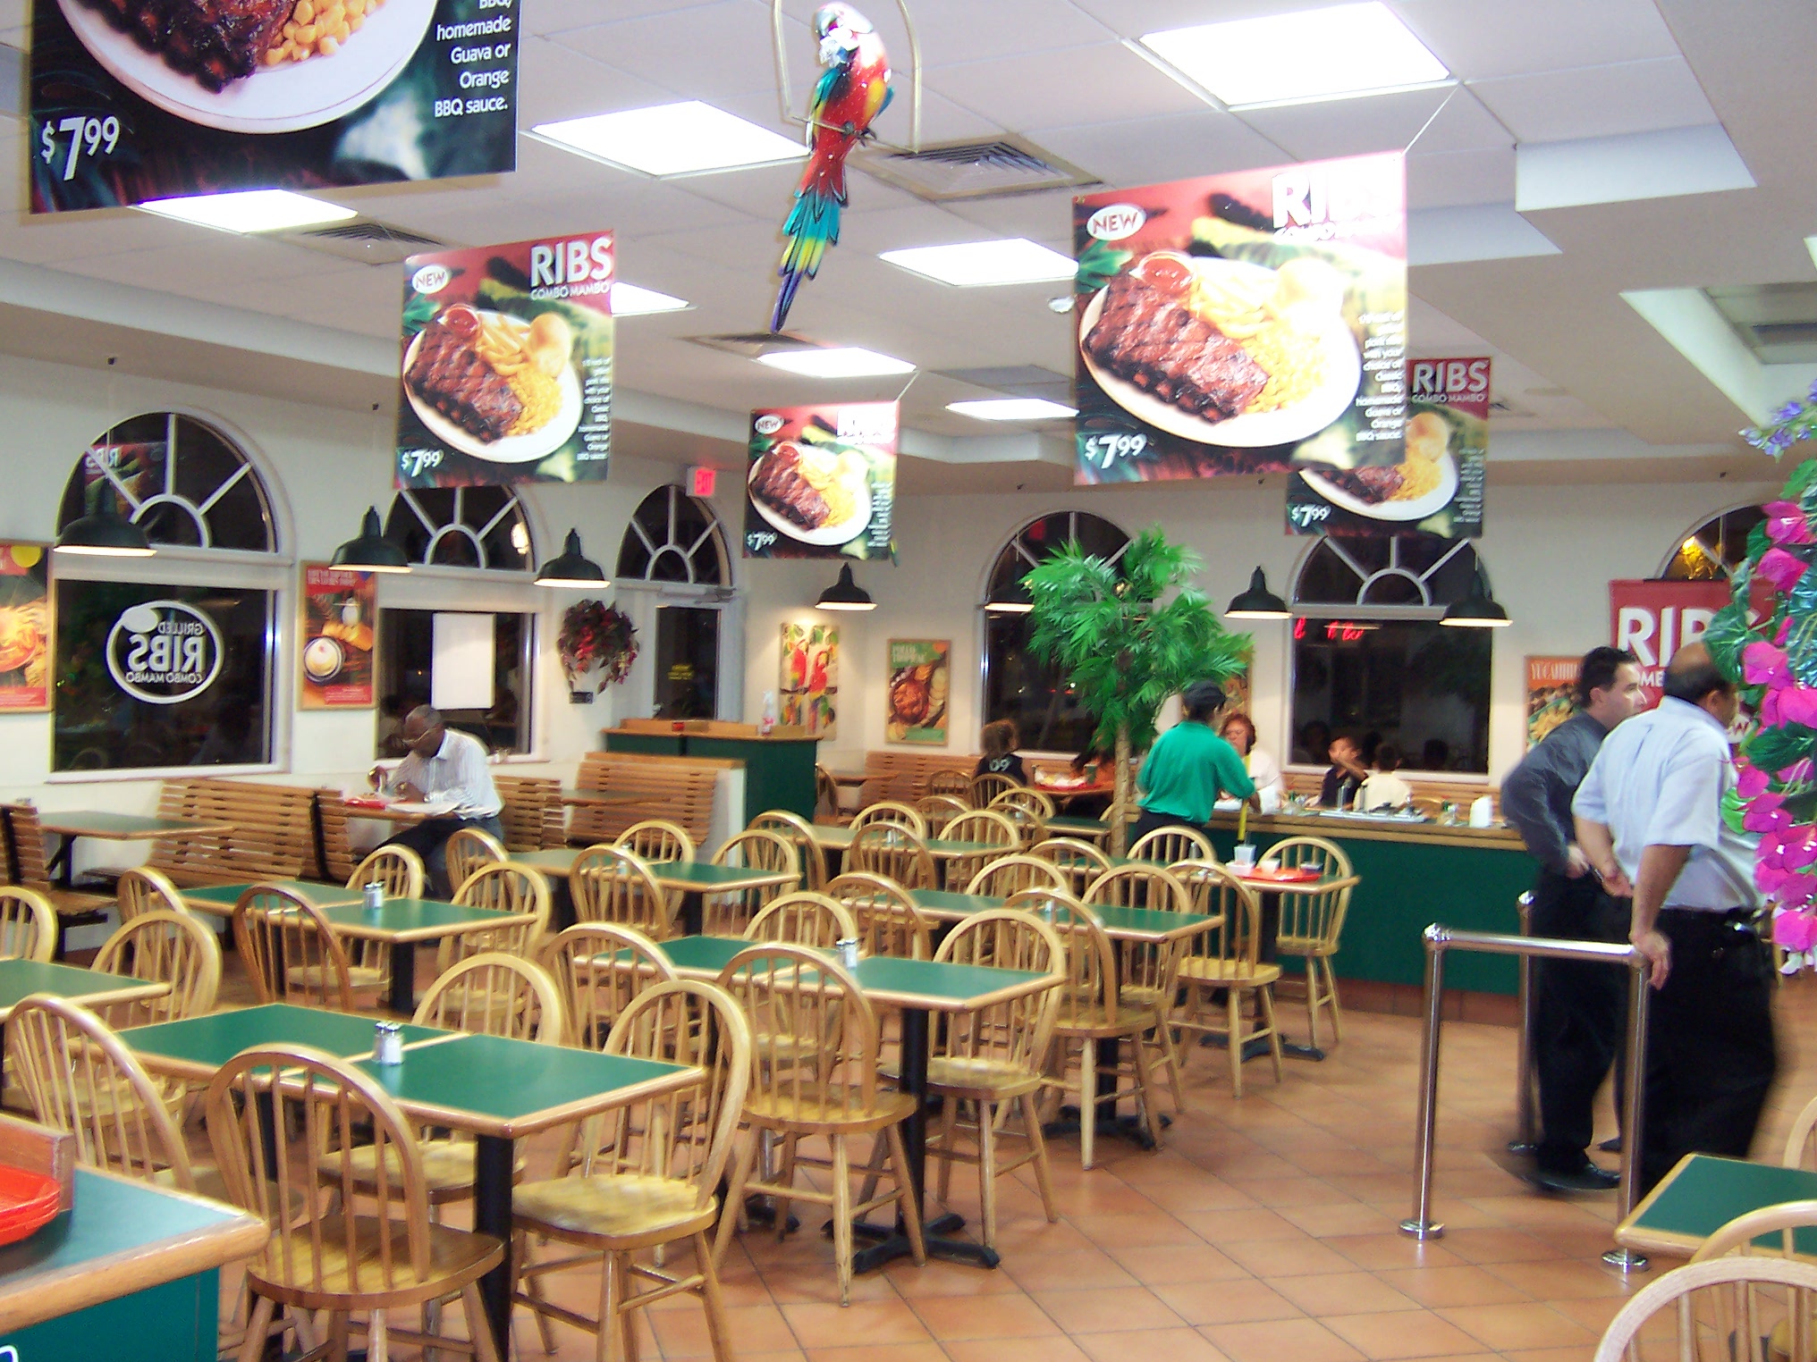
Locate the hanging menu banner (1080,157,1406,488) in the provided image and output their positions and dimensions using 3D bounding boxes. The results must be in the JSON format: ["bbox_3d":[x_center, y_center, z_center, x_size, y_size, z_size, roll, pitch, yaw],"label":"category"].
[{"bbox_3d":[0.826,-0.920,4.884,0.910,0.775,0.020,2,1,34],"label":"hanging menu banner"}]

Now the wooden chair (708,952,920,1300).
[{"bbox_3d":[-0.250,1.133,5.081,0.460,0.900,0.500,2,1,31],"label":"wooden chair"}]

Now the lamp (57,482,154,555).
[{"bbox_3d":[-3.713,-0.744,8.724,0.404,0.320,0.404,2,1,31],"label":"lamp"}]

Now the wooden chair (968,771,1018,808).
[{"bbox_3d":[0.683,1.064,12.622,0.440,0.915,0.480,2,1,31],"label":"wooden chair"}]

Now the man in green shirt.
[{"bbox_3d":[1.370,0.791,9.137,0.600,1.579,0.500,2,1,21],"label":"man in green shirt"}]

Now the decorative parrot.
[{"bbox_3d":[-0.144,-0.923,3.400,0.160,0.570,0.270,1,1,-38],"label":"decorative parrot"}]

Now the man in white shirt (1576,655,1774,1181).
[{"bbox_3d":[2.284,0.768,5.709,0.500,1.760,0.520,1,1,-40],"label":"man in white shirt"}]

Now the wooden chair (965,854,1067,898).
[{"bbox_3d":[0.283,1.080,6.973,0.440,0.890,0.470,2,1,30],"label":"wooden chair"}]

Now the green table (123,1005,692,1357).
[{"bbox_3d":[-1.206,1.216,4.275,1.300,0.750,0.620,2,1,31],"label":"green table"}]

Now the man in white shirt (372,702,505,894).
[{"bbox_3d":[-2.548,0.795,10.254,0.560,1.330,0.800,2,1,25],"label":"man in white shirt"}]

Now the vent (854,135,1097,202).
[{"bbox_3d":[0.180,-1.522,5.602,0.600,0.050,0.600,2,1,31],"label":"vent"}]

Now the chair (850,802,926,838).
[{"bbox_3d":[-0.224,1.031,9.316,0.440,0.890,0.470,2,1,30],"label":"chair"}]

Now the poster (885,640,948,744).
[{"bbox_3d":[0.072,0.088,14.724,0.560,0.810,0.030,2,1,31],"label":"poster"}]

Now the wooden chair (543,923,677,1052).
[{"bbox_3d":[-0.728,1.078,5.193,0.440,0.890,0.470,2,1,30],"label":"wooden chair"}]

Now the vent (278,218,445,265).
[{"bbox_3d":[-1.931,-1.591,6.724,0.570,0.070,0.570,2,1,30],"label":"vent"}]

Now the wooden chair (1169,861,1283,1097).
[{"bbox_3d":[1.204,1.146,7.526,0.460,0.900,0.500,2,1,37],"label":"wooden chair"}]

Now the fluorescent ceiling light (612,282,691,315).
[{"bbox_3d":[-1.288,-1.607,7.898,0.600,0.060,0.600,2,1,31],"label":"fluorescent ceiling light"}]

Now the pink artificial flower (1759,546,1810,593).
[{"bbox_3d":[1.112,-0.141,2.400,0.062,0.062,0.050,2,1,25],"label":"pink artificial flower"}]

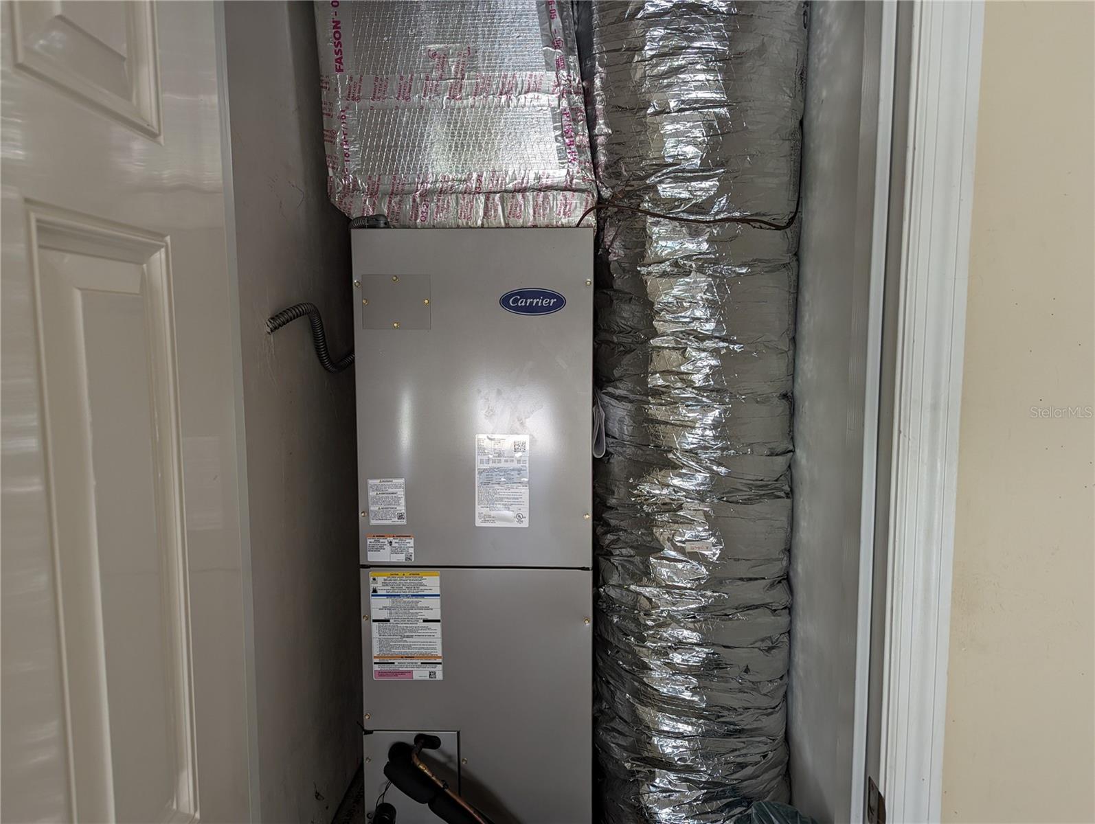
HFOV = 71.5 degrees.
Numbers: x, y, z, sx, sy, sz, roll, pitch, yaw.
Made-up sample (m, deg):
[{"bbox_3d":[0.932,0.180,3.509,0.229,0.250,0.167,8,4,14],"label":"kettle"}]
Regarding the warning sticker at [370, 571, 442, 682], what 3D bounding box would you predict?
[{"bbox_3d":[-0.274,0.417,1.479,0.137,0.218,0.002,0,6,2],"label":"warning sticker"}]

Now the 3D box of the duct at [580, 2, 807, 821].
[{"bbox_3d":[0.312,-0.090,1.619,0.420,2.040,0.420,0,6,2],"label":"duct"}]

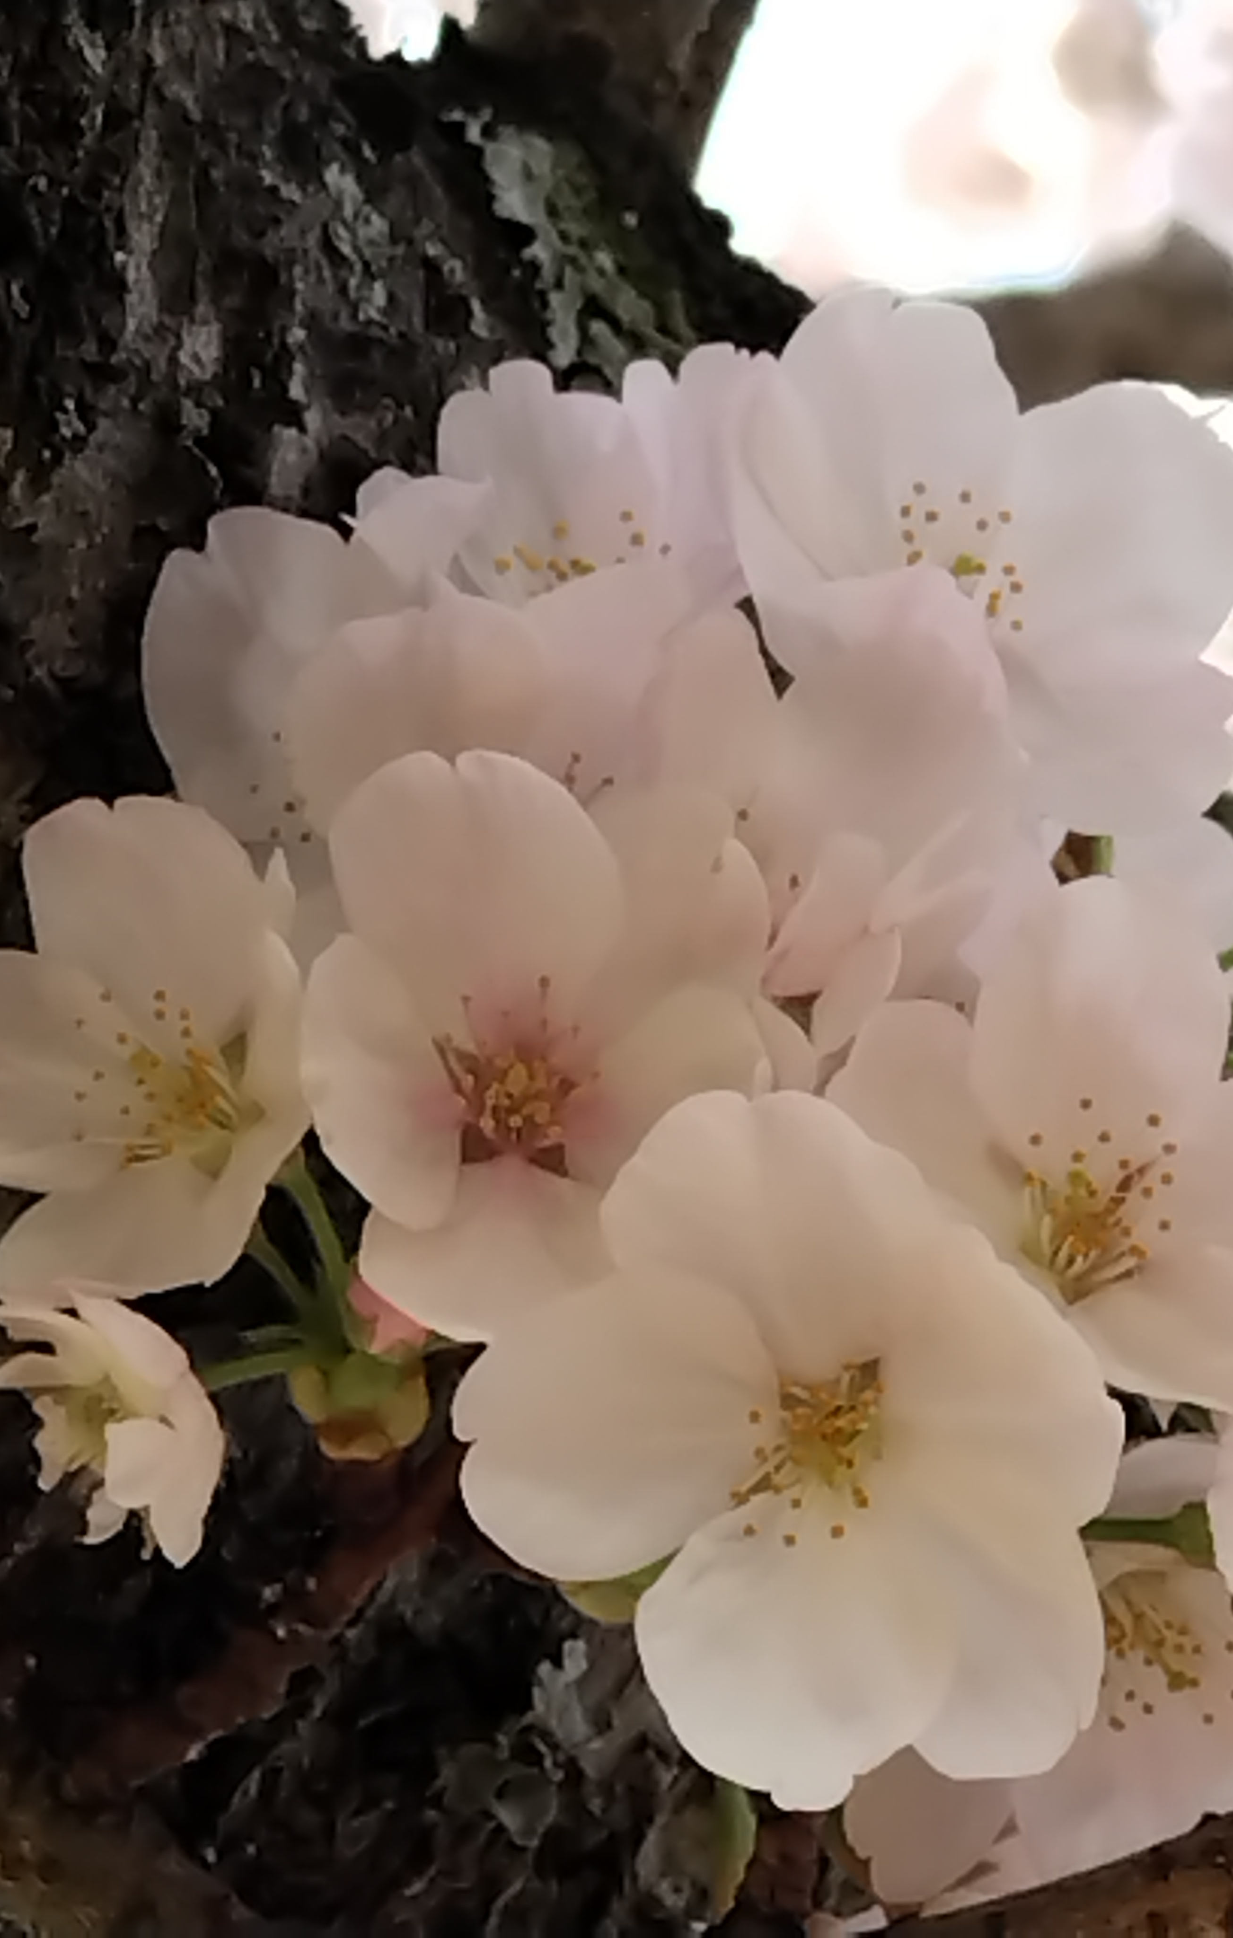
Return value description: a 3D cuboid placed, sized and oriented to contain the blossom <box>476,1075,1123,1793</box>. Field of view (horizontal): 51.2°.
[{"bbox_3d":[0.011,0.030,0.084,0.042,0.043,0.019,-2,-9,15],"label":"blossom"}]

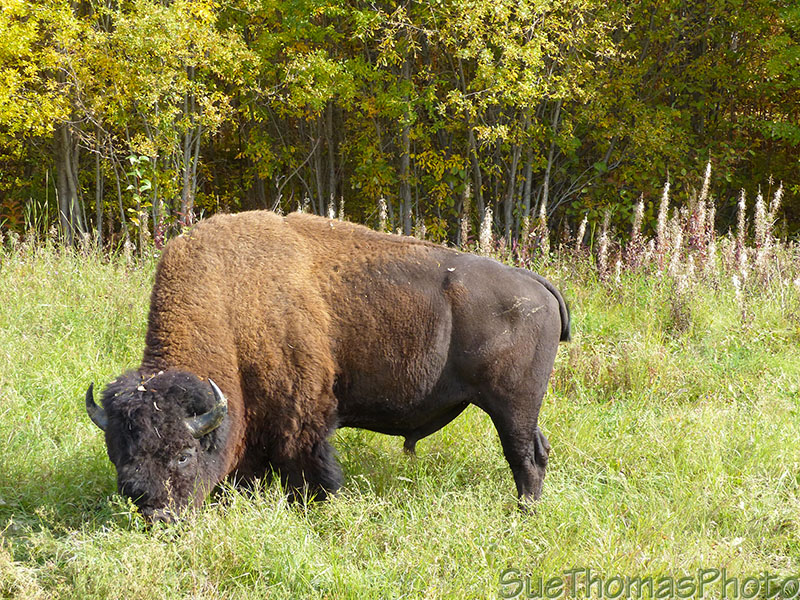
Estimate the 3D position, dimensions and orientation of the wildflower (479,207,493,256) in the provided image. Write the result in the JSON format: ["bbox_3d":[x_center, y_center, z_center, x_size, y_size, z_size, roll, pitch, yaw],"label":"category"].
[{"bbox_3d":[0.793,-0.635,28.500,0.130,0.470,0.130,0,5,0],"label":"wildflower"}]

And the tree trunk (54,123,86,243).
[{"bbox_3d":[-3.441,-1.223,32.000,0.300,1.320,0.260,0,5,0],"label":"tree trunk"}]

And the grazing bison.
[{"bbox_3d":[-0.402,0.357,17.300,2.750,1.760,1.000,-2,5,-23],"label":"grazing bison"}]

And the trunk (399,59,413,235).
[{"bbox_3d":[0.058,-1.623,32.500,0.130,1.900,0.130,0,5,0],"label":"trunk"}]

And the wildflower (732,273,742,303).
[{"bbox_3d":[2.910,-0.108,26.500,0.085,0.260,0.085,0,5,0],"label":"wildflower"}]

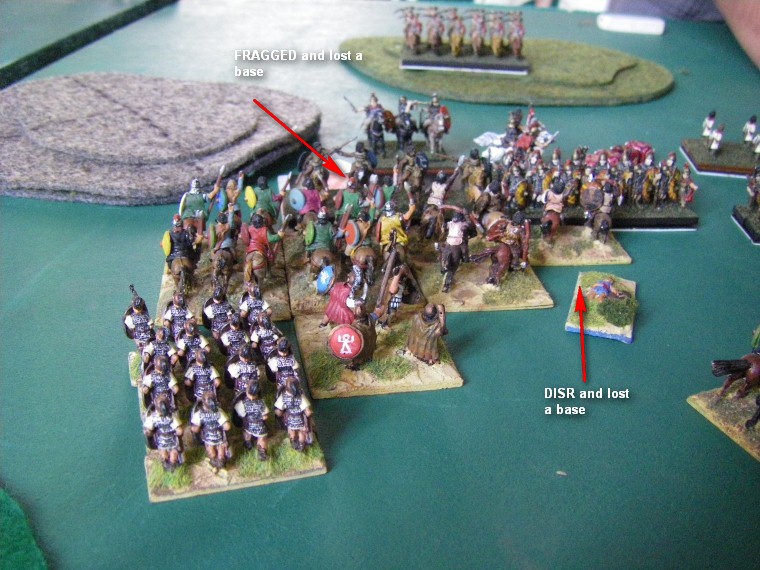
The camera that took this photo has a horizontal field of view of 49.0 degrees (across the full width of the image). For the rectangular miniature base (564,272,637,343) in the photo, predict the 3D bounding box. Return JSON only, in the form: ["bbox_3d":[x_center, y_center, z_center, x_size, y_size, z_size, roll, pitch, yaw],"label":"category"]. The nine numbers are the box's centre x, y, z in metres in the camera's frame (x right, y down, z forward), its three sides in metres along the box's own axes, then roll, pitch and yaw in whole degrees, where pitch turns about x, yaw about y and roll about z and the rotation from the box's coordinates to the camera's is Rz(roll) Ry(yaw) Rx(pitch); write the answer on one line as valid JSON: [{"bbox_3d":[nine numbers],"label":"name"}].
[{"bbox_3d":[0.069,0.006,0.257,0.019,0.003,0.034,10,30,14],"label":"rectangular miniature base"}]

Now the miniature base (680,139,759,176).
[{"bbox_3d":[0.166,-0.059,0.393,0.040,0.004,0.038,5,28,6],"label":"miniature base"}]

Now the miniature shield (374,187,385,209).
[{"bbox_3d":[0.000,-0.030,0.290,0.002,0.007,0.007,-4,29,-12],"label":"miniature shield"}]

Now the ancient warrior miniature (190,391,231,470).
[{"bbox_3d":[-0.038,0.032,0.189,0.009,0.019,0.008,-7,30,-14],"label":"ancient warrior miniature"}]

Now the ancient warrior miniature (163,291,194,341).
[{"bbox_3d":[-0.054,0.010,0.227,0.009,0.020,0.008,-6,29,-15],"label":"ancient warrior miniature"}]

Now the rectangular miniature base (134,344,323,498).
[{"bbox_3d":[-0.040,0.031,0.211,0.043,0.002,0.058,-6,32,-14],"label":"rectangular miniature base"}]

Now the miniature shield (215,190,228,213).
[{"bbox_3d":[-0.053,-0.028,0.279,0.002,0.007,0.007,-9,30,-20],"label":"miniature shield"}]

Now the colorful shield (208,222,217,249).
[{"bbox_3d":[-0.051,-0.015,0.252,0.002,0.008,0.007,-6,29,-14],"label":"colorful shield"}]

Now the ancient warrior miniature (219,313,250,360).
[{"bbox_3d":[-0.038,0.016,0.218,0.009,0.020,0.008,-6,29,-15],"label":"ancient warrior miniature"}]

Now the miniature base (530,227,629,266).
[{"bbox_3d":[0.066,-0.015,0.300,0.040,0.003,0.030,-1,29,-4],"label":"miniature base"}]

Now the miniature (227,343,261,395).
[{"bbox_3d":[-0.033,0.023,0.205,0.009,0.019,0.008,-7,30,-14],"label":"miniature"}]

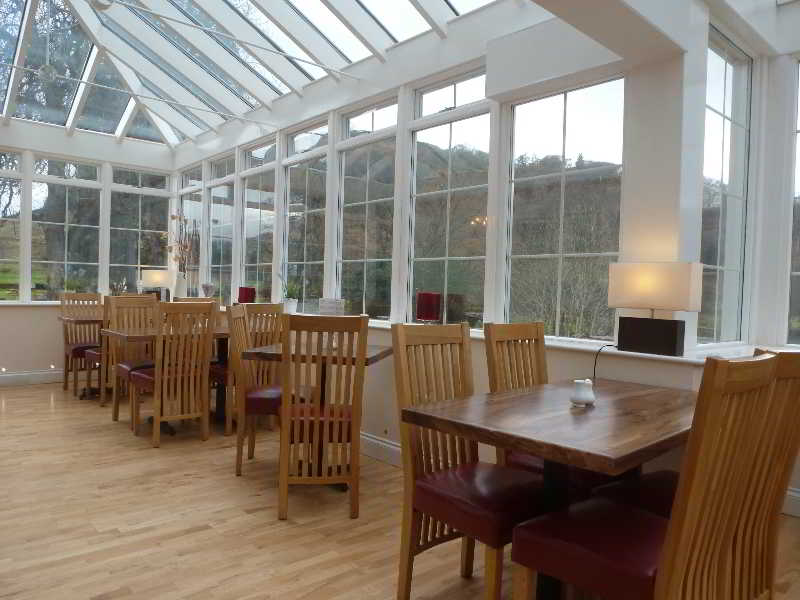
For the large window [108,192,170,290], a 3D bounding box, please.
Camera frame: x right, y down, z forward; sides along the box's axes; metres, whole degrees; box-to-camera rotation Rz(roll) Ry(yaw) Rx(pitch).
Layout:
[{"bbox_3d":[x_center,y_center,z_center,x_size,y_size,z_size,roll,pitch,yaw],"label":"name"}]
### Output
[{"bbox_3d":[-3.275,-0.652,6.984,0.697,1.340,0.070,1,1,-43],"label":"large window"}]

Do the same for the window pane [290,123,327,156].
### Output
[{"bbox_3d":[-0.816,-1.399,4.919,0.050,0.210,0.600,0,2,-42],"label":"window pane"}]

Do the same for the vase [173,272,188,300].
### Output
[{"bbox_3d":[-2.639,-0.144,6.670,0.174,0.360,0.174,1,1,-43],"label":"vase"}]

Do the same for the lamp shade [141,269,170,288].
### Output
[{"bbox_3d":[-3.123,-0.271,7.113,0.360,0.210,0.140,0,2,-42],"label":"lamp shade"}]

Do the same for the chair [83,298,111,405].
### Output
[{"bbox_3d":[-2.731,0.473,5.374,0.440,1.020,0.560,0,2,-42],"label":"chair"}]

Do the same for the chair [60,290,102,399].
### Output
[{"bbox_3d":[-3.253,0.448,5.819,0.430,1.020,0.550,0,2,-42],"label":"chair"}]

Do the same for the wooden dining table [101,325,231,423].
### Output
[{"bbox_3d":[-1.767,0.640,4.662,1.200,0.776,0.700,0,2,-42],"label":"wooden dining table"}]

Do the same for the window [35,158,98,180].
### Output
[{"bbox_3d":[-3.841,-1.506,6.428,0.659,0.236,0.070,1,1,-43],"label":"window"}]

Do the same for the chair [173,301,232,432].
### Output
[{"bbox_3d":[-1.635,0.551,4.663,0.412,1.027,0.522,1,1,-43],"label":"chair"}]

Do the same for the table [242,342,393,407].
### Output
[{"bbox_3d":[-0.481,0.696,3.455,0.752,0.777,0.707,2,1,11],"label":"table"}]

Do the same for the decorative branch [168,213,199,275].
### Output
[{"bbox_3d":[-2.590,-0.640,6.635,0.348,0.789,0.325,1,1,-43],"label":"decorative branch"}]

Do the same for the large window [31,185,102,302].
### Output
[{"bbox_3d":[-3.866,-0.658,6.441,0.699,1.340,0.070,1,1,-43],"label":"large window"}]

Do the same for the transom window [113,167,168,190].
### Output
[{"bbox_3d":[-3.322,-1.541,7.073,0.650,0.210,0.070,0,2,-42],"label":"transom window"}]

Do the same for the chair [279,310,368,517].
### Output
[{"bbox_3d":[-0.406,0.583,2.913,0.420,1.027,0.534,1,1,-7],"label":"chair"}]

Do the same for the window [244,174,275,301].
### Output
[{"bbox_3d":[-1.434,-0.617,5.600,0.060,1.290,0.630,0,2,-42],"label":"window"}]

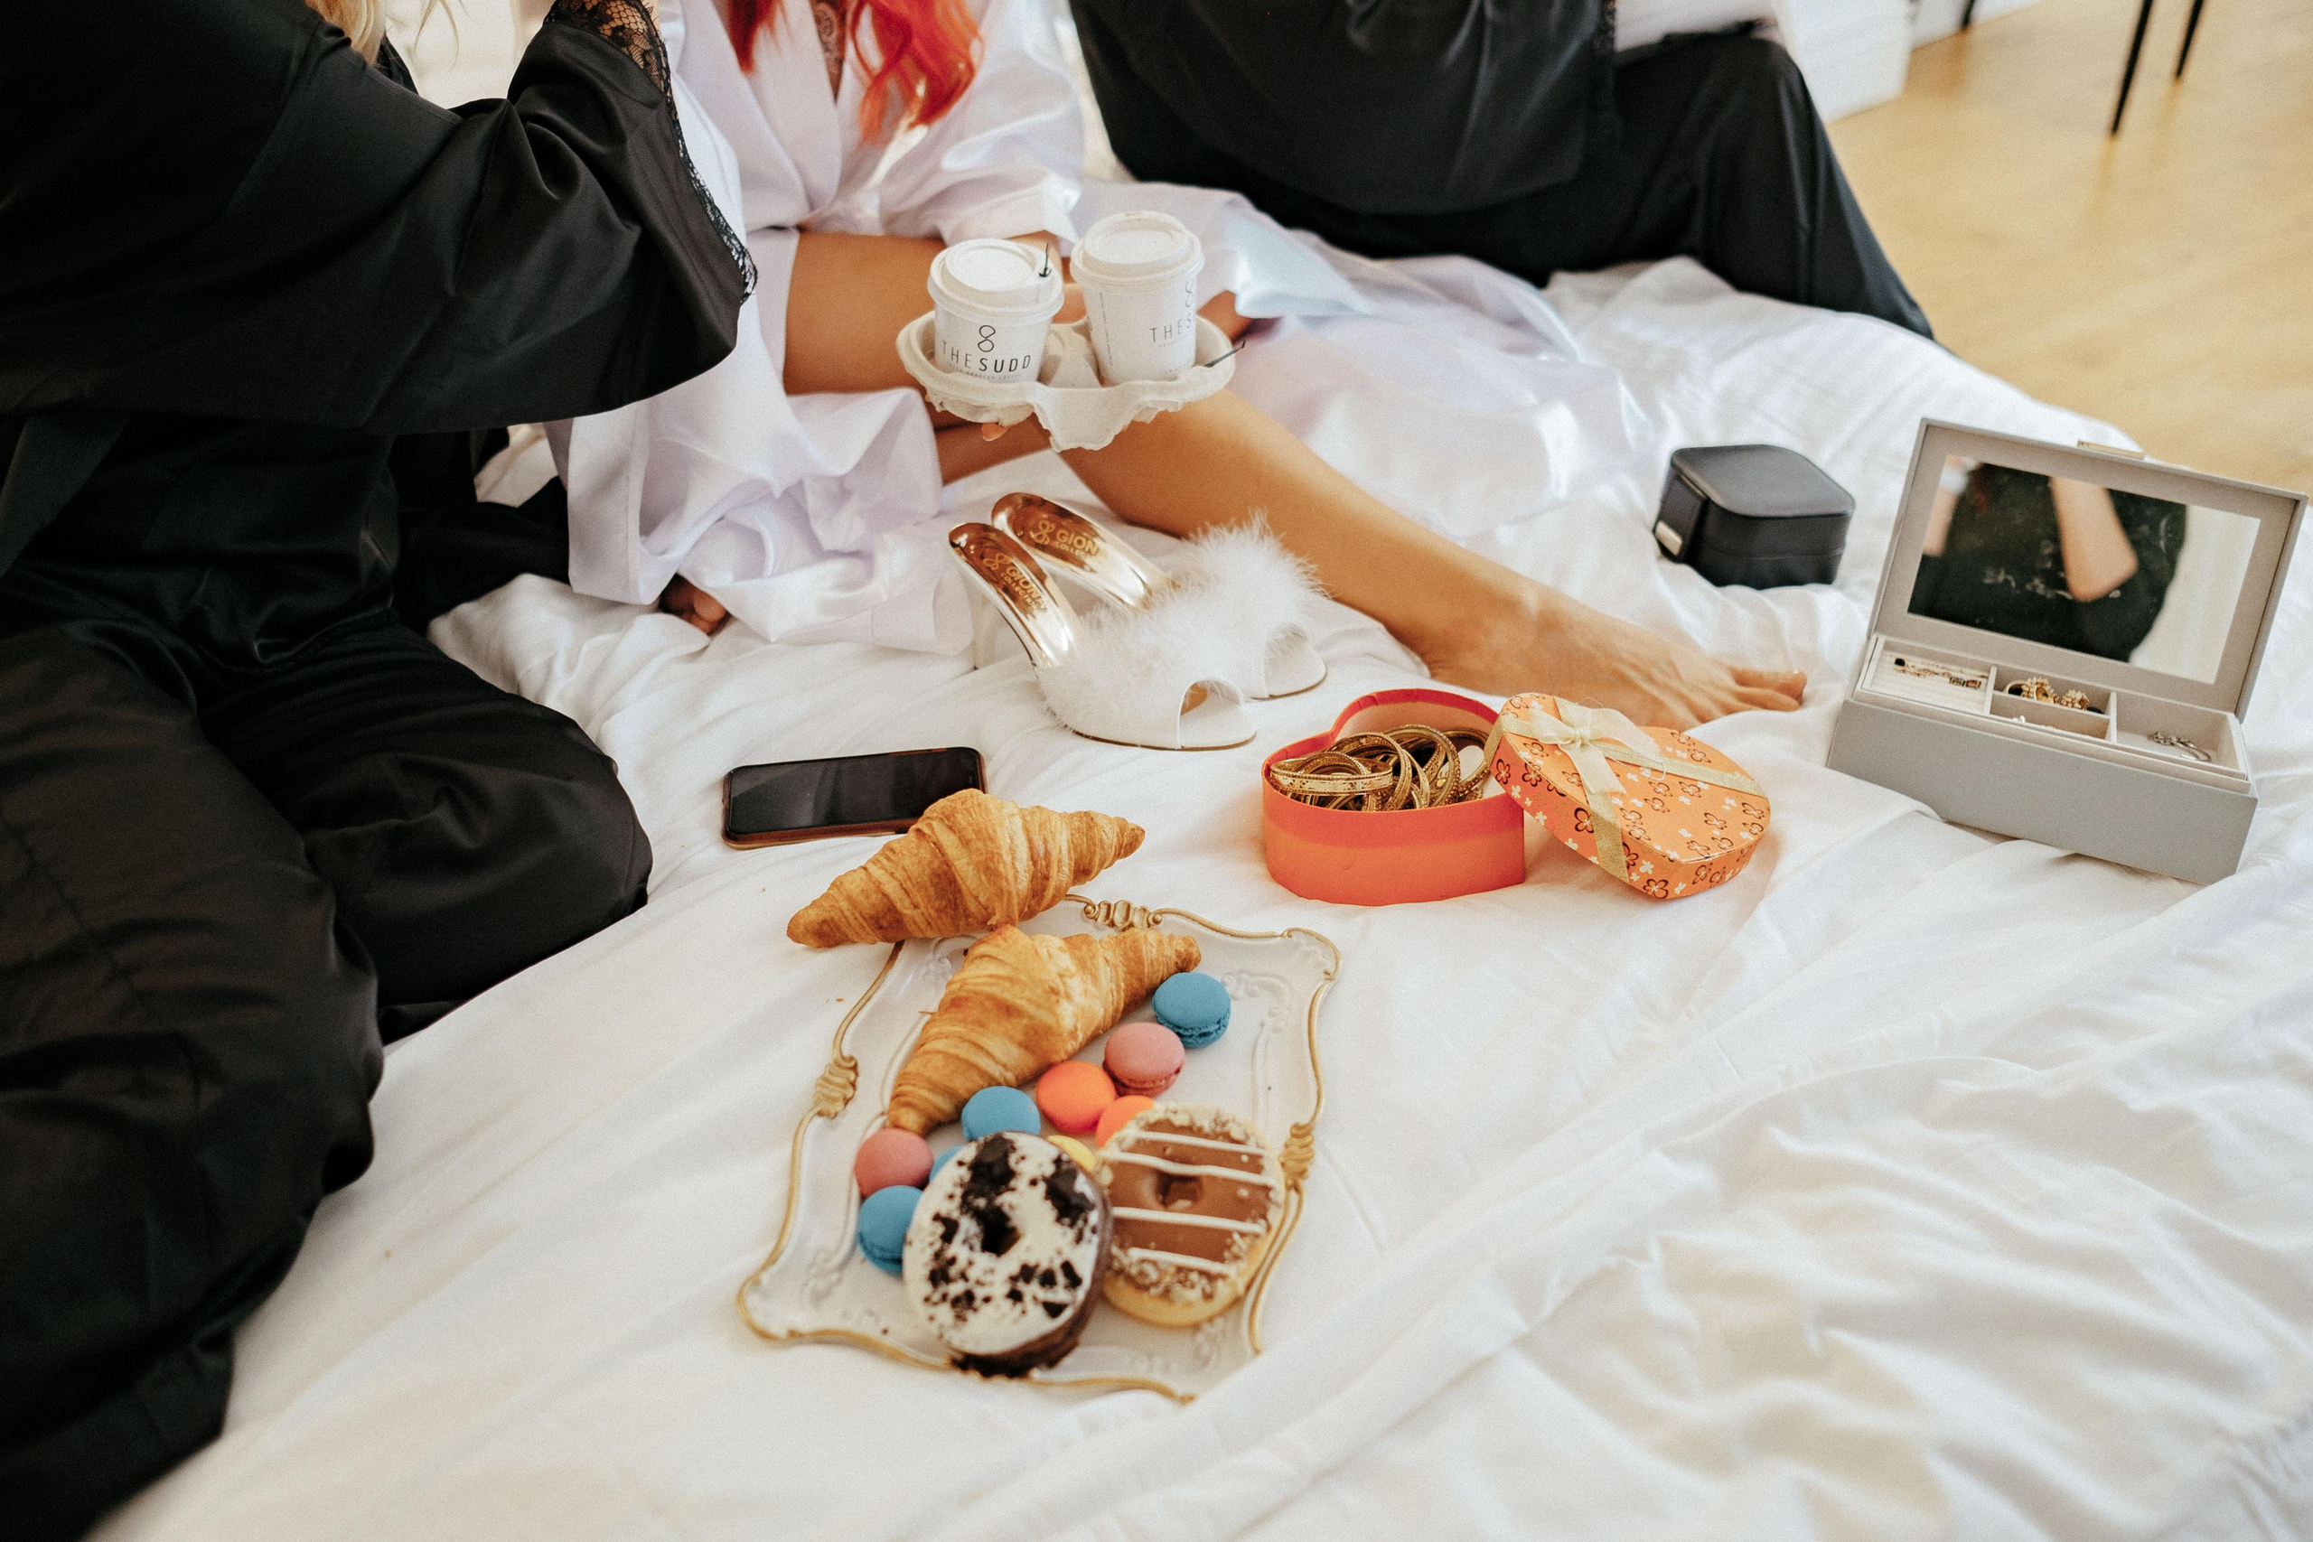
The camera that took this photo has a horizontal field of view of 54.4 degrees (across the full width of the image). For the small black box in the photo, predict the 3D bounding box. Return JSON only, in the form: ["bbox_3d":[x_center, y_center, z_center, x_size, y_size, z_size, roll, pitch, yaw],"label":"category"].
[{"bbox_3d":[0.420,-0.180,1.590,0.113,0.055,0.113,-4,33,-18],"label":"small black box"}]

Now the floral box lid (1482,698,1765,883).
[{"bbox_3d":[0.276,0.017,1.282,0.170,0.035,0.157,15,31,-13],"label":"floral box lid"}]

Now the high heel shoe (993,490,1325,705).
[{"bbox_3d":[0.001,-0.119,1.486,0.218,0.108,0.089,11,35,17],"label":"high heel shoe"}]

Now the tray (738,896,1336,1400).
[{"bbox_3d":[-0.043,0.179,1.109,0.241,0.028,0.323,6,36,6],"label":"tray"}]

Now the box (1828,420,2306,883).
[{"bbox_3d":[0.582,-0.086,1.433,0.240,0.204,0.207,15,23,17],"label":"box"}]

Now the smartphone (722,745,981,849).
[{"bbox_3d":[-0.181,0.017,1.360,0.160,0.011,0.080,-5,34,-10],"label":"smartphone"}]

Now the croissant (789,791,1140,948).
[{"bbox_3d":[-0.103,0.052,1.243,0.208,0.066,0.091,-13,36,-21],"label":"croissant"}]

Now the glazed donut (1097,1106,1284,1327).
[{"bbox_3d":[0.013,0.203,1.032,0.094,0.036,0.094,0,46,0],"label":"glazed donut"}]

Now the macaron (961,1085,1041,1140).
[{"bbox_3d":[-0.077,0.174,1.117,0.039,0.020,0.039,1,35,0],"label":"macaron"}]

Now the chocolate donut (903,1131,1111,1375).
[{"bbox_3d":[-0.065,0.213,0.990,0.099,0.036,0.099,-9,55,14],"label":"chocolate donut"}]

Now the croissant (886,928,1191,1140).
[{"bbox_3d":[-0.058,0.125,1.147,0.198,0.061,0.102,-24,42,-31],"label":"croissant"}]

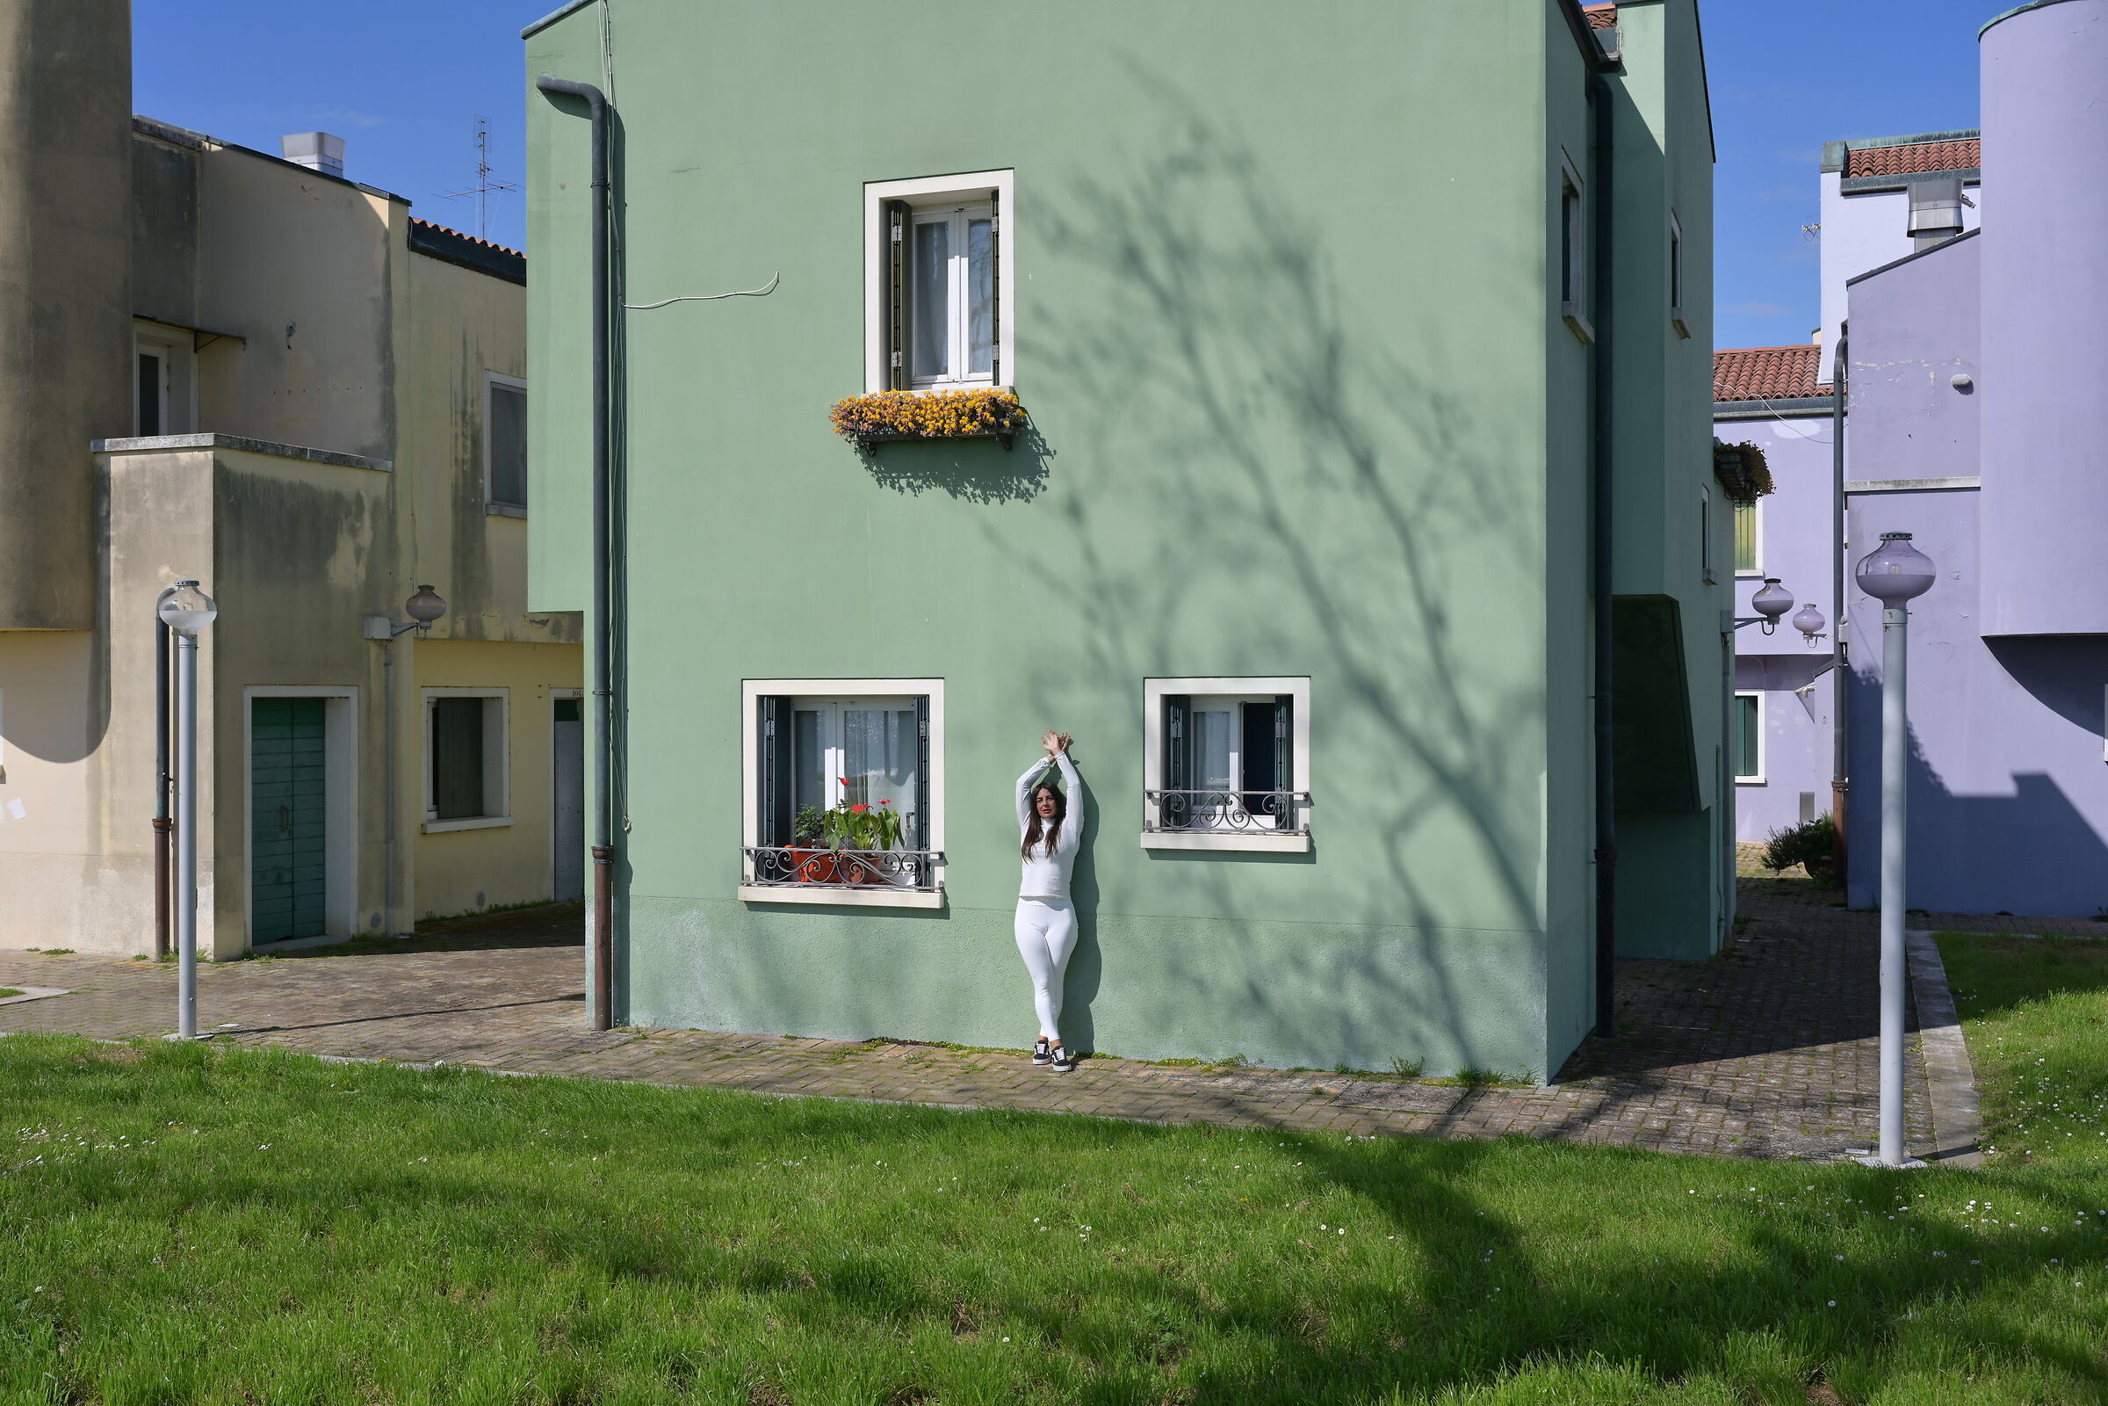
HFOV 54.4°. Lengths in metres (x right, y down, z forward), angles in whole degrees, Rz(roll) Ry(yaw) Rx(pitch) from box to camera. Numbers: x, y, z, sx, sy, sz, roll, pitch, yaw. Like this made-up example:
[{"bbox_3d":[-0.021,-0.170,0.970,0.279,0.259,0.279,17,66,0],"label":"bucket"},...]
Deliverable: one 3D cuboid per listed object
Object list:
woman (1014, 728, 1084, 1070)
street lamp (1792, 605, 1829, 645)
[{"bbox_3d":[-0.013,1.131,12.098,0.447,1.959,0.365,0,0,15],"label":"woman"},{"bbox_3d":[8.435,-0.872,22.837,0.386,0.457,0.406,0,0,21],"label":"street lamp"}]

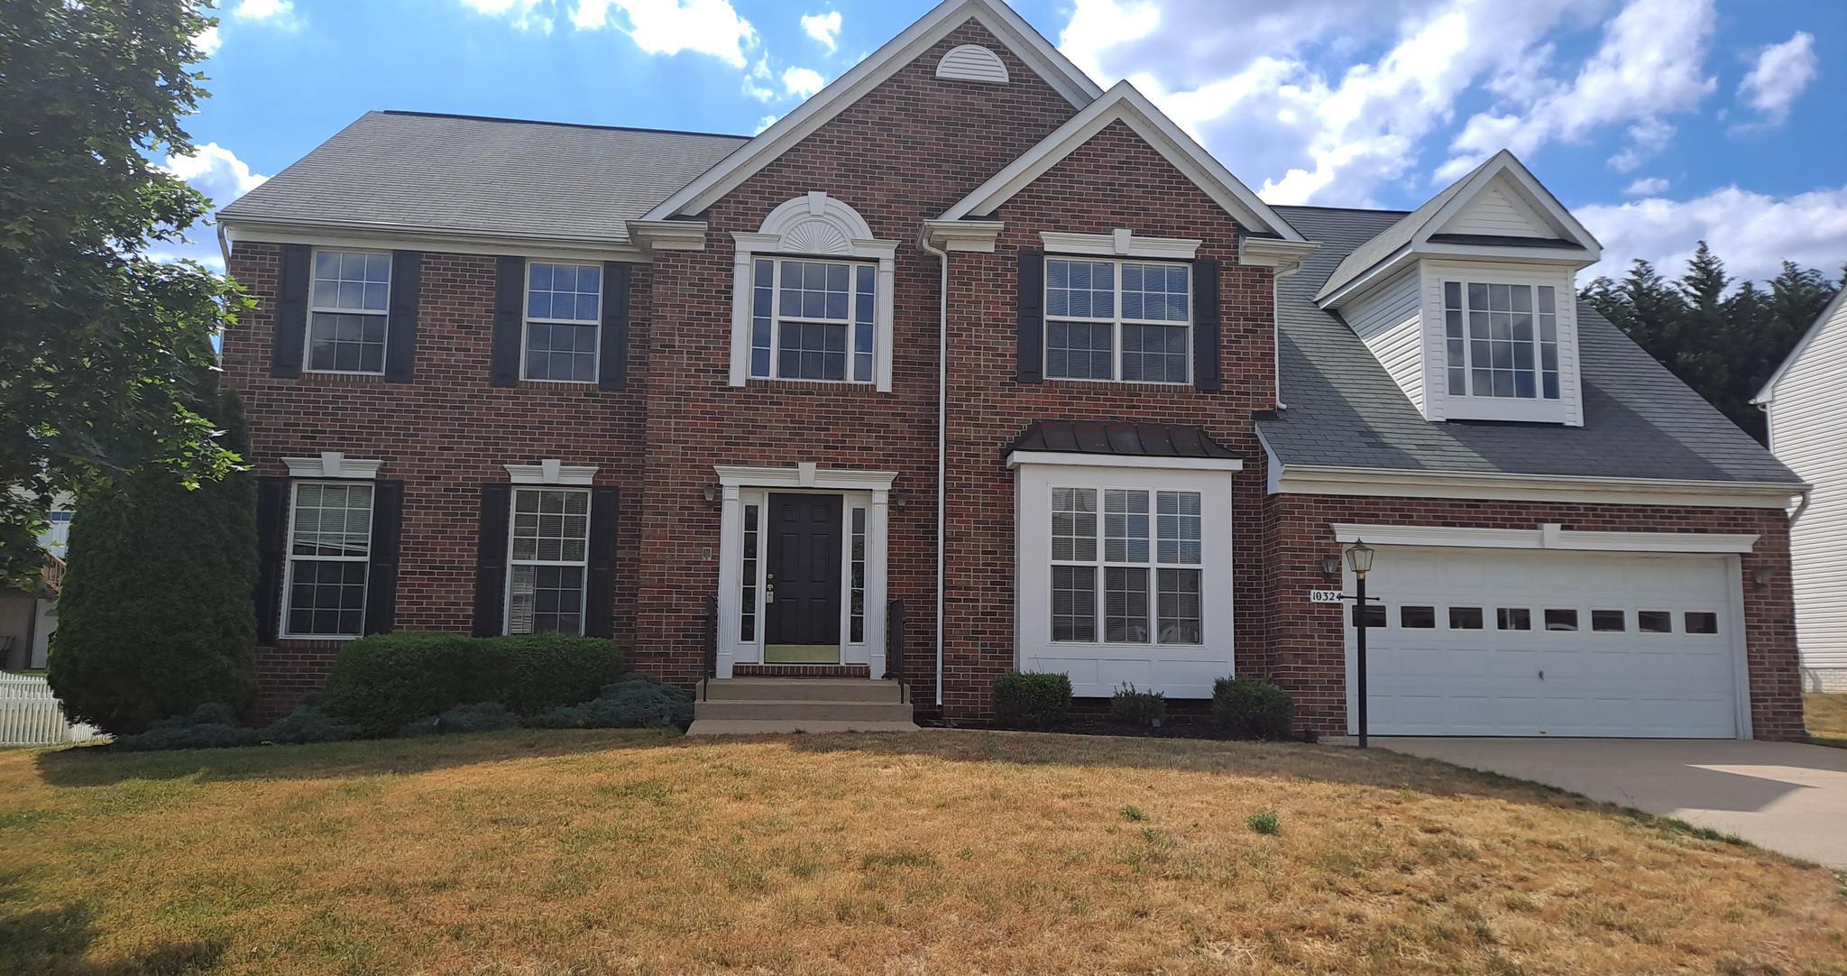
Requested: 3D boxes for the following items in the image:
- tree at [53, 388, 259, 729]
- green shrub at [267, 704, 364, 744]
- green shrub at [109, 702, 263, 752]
[{"bbox_3d":[-8.116,0.719,14.193,1.950,3.790,1.900,2,-7,-7],"label":"tree"},{"bbox_3d":[-6.204,2.402,13.583,0.880,0.373,0.820,2,-7,-7],"label":"green shrub"},{"bbox_3d":[-7.258,2.361,13.197,1.280,0.450,1.000,2,-7,-7],"label":"green shrub"}]

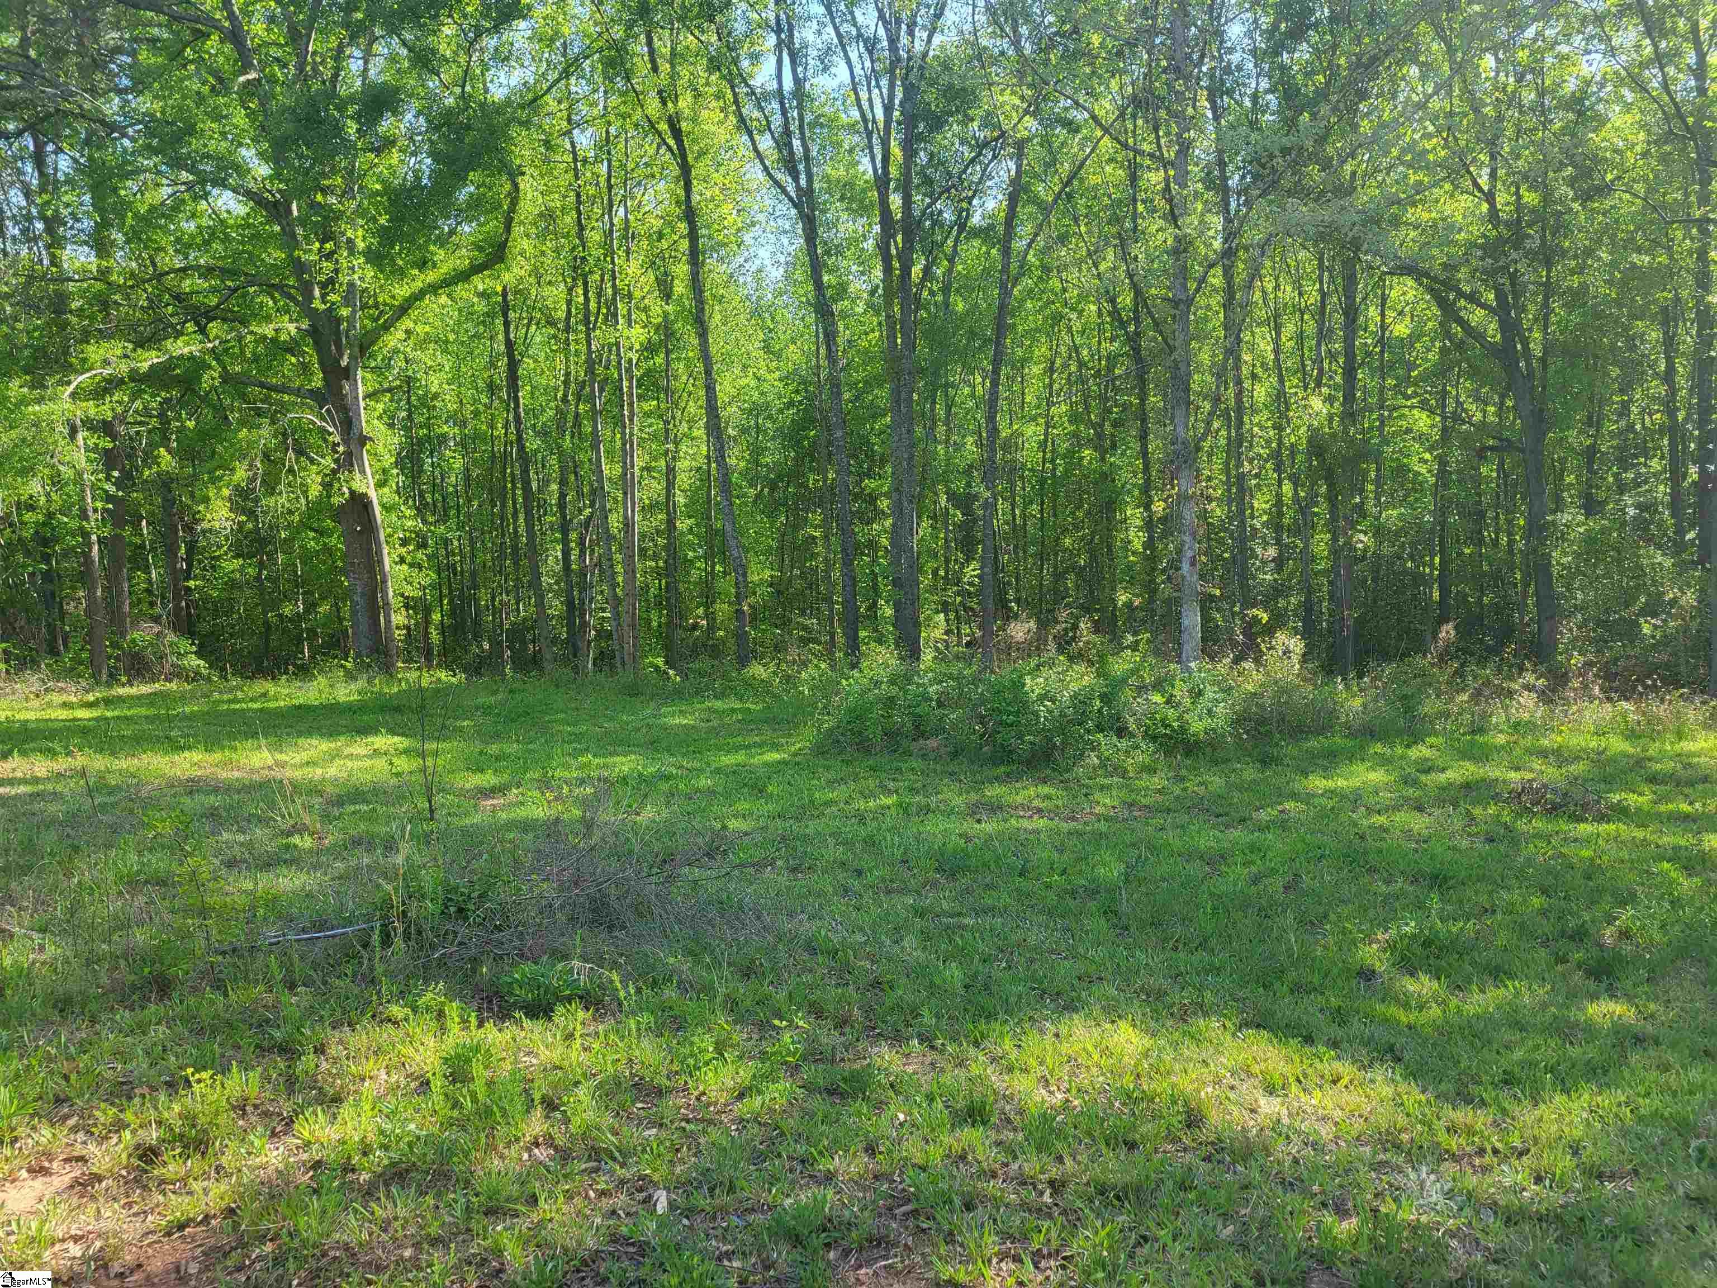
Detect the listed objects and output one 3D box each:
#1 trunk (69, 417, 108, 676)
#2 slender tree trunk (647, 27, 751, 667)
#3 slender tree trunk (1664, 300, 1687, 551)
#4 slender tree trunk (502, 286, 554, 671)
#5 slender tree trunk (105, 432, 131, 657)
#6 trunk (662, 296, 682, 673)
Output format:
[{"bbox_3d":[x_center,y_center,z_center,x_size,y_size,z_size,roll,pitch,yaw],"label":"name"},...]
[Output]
[{"bbox_3d":[-13.670,-1.708,22.917,0.335,4.750,0.289,-4,2,0],"label":"trunk"},{"bbox_3d":[-2.901,-5.419,23.795,0.624,11.820,0.302,-7,2,0],"label":"slender tree trunk"},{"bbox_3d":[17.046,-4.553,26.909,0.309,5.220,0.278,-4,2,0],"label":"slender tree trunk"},{"bbox_3d":[-6.387,-3.175,24.870,0.312,7.460,0.257,-6,2,0],"label":"slender tree trunk"},{"bbox_3d":[-14.336,-1.886,24.924,0.416,4.320,0.372,-2,2,0],"label":"slender tree trunk"},{"bbox_3d":[-3.998,-3.366,27.361,0.286,7.970,0.220,-1,2,0],"label":"trunk"}]

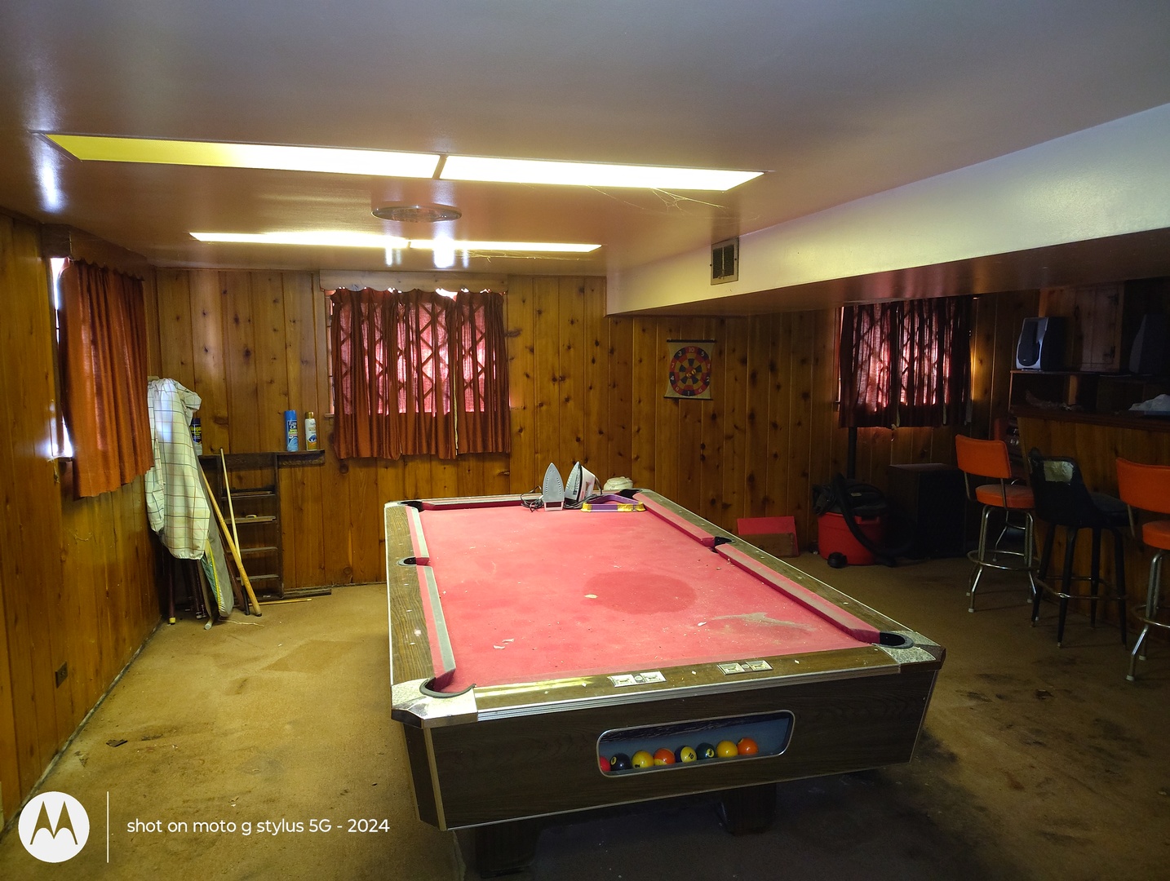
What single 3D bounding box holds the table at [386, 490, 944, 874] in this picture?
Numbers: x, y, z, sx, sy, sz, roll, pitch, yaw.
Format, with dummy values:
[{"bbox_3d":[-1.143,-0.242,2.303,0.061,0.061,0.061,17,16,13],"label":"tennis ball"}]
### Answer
[{"bbox_3d":[-0.031,0.842,3.268,1.474,0.795,2.628,-2,7,-14],"label":"table"}]

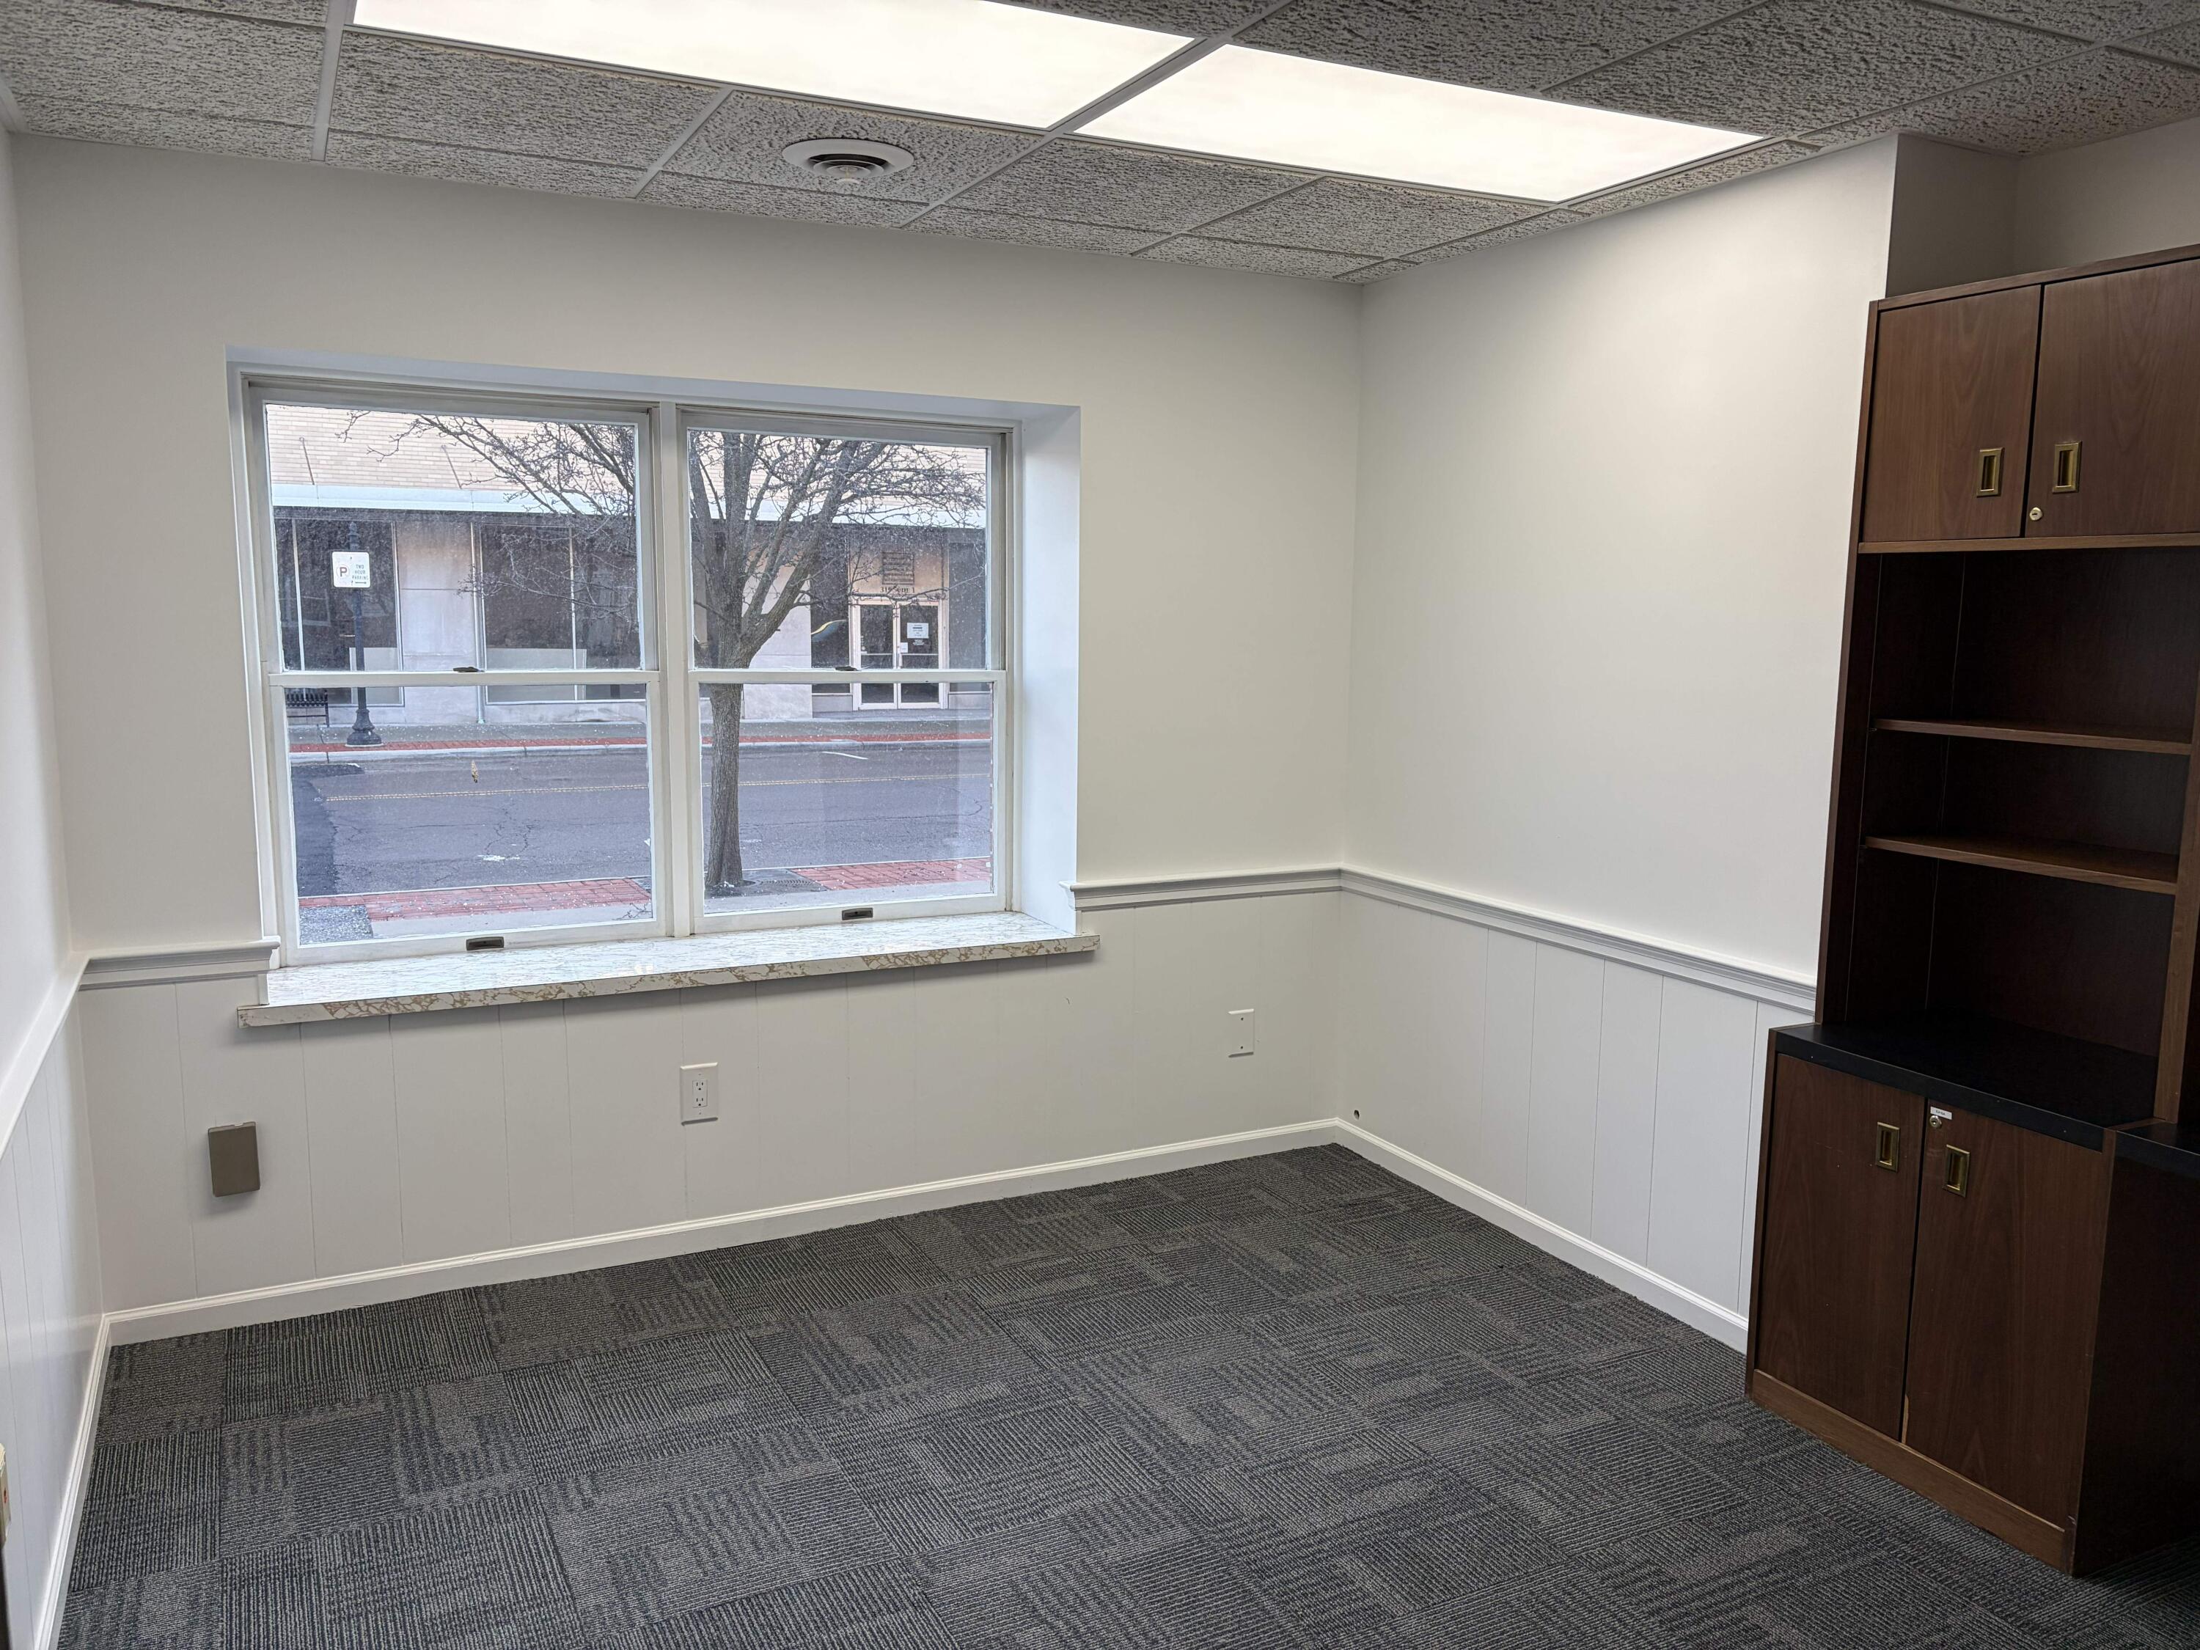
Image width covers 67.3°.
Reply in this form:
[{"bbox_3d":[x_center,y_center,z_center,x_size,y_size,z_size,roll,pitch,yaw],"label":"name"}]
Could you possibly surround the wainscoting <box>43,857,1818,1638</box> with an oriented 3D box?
[{"bbox_3d":[-0.316,0.707,3.354,3.085,0.816,1.640,-3,9,-26],"label":"wainscoting"}]

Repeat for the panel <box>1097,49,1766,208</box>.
[{"bbox_3d":[0.599,-1.300,3.064,1.180,0.050,0.580,-3,9,-26],"label":"panel"}]

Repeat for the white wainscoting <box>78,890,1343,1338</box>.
[{"bbox_3d":[-0.675,0.629,4.076,3.084,0.772,0.050,-3,9,-26],"label":"white wainscoting"}]

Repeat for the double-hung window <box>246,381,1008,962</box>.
[{"bbox_3d":[-1.080,-0.372,4.175,1.860,1.340,0.100,-3,9,-26],"label":"double-hung window"}]

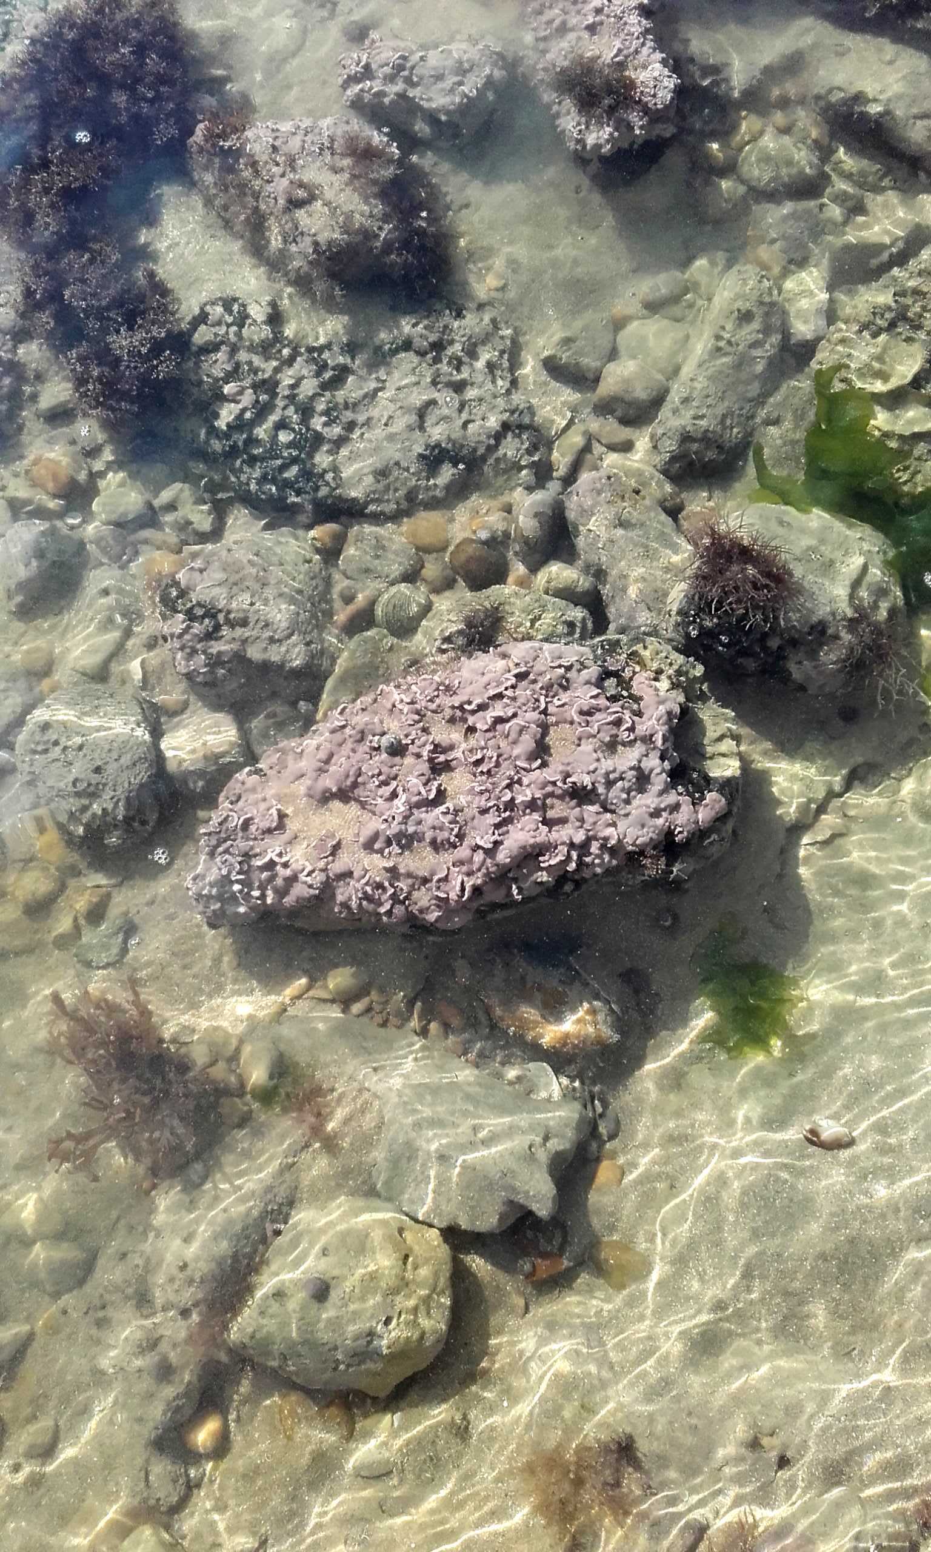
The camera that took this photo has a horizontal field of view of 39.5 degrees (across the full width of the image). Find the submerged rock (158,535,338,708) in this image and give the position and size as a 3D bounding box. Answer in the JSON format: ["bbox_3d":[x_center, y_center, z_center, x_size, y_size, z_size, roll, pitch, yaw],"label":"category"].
[{"bbox_3d":[-0.185,-0.140,1.159,0.152,0.095,0.166,-2,66,-1],"label":"submerged rock"}]

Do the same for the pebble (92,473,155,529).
[{"bbox_3d":[-0.307,-0.246,1.163,0.056,0.038,0.055,0,62,0],"label":"pebble"}]

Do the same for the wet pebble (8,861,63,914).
[{"bbox_3d":[-0.329,0.085,0.992,0.042,0.028,0.041,0,62,0],"label":"wet pebble"}]

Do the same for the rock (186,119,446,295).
[{"bbox_3d":[-0.152,-0.604,1.357,0.262,0.110,0.145,25,68,11],"label":"rock"}]

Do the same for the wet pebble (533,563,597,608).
[{"bbox_3d":[0.085,-0.163,1.107,0.056,0.033,0.038,18,63,9],"label":"wet pebble"}]

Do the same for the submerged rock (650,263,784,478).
[{"bbox_3d":[0.256,-0.401,1.290,0.092,0.069,0.261,19,67,8],"label":"submerged rock"}]

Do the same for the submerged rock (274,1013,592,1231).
[{"bbox_3d":[-0.024,0.237,0.897,0.232,0.073,0.131,20,64,10],"label":"submerged rock"}]

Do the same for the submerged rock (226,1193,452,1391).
[{"bbox_3d":[-0.087,0.379,0.945,0.148,0.066,0.117,-12,67,-5],"label":"submerged rock"}]

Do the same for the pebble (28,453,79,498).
[{"bbox_3d":[-0.375,-0.274,1.181,0.046,0.032,0.044,9,62,5],"label":"pebble"}]

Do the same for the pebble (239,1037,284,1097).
[{"bbox_3d":[-0.163,0.231,1.034,0.030,0.022,0.043,6,66,3],"label":"pebble"}]

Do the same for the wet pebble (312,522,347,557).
[{"bbox_3d":[-0.121,-0.210,1.151,0.033,0.024,0.032,0,62,0],"label":"wet pebble"}]

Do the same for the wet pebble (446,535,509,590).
[{"bbox_3d":[0.011,-0.186,1.131,0.052,0.037,0.050,13,63,7],"label":"wet pebble"}]

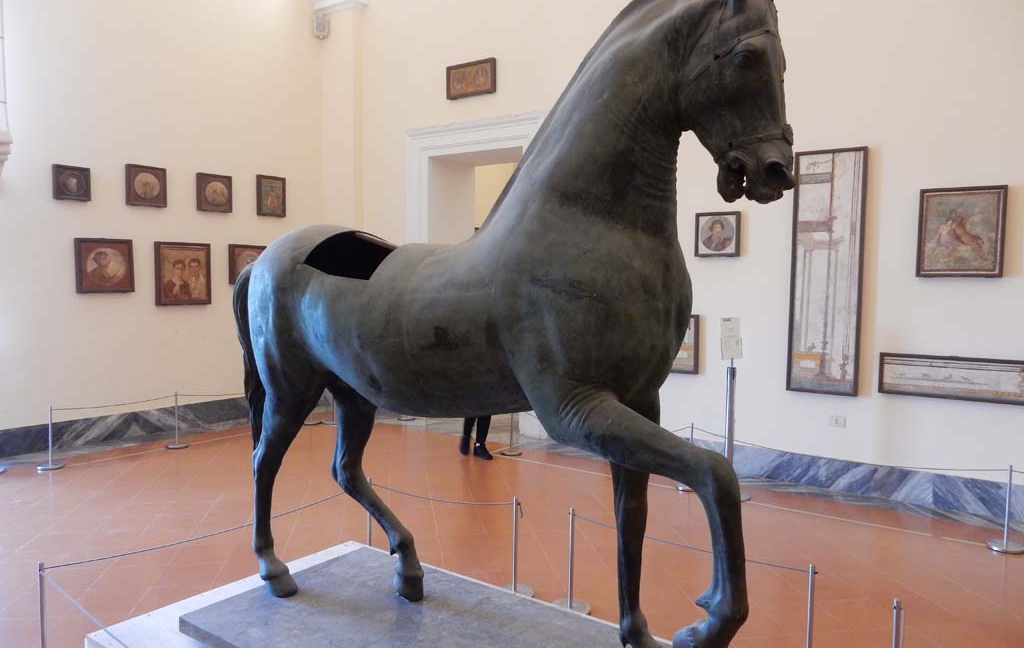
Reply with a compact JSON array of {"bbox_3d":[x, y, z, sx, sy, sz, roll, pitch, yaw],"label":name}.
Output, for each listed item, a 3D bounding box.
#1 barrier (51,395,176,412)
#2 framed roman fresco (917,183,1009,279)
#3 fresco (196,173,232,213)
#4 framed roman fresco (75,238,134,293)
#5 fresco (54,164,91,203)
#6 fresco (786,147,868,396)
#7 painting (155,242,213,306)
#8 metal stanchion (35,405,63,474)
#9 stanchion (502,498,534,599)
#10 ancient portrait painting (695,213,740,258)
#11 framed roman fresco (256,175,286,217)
[{"bbox_3d":[-3.567,0.720,6.678,0.012,0.030,1.067,4,5,42],"label":"barrier"},{"bbox_3d":[3.139,-0.639,5.170,0.518,0.621,0.050,3,5,33],"label":"framed roman fresco"},{"bbox_3d":[-2.931,-1.286,7.295,0.050,0.368,0.351,5,6,38],"label":"fresco"},{"bbox_3d":[-3.744,-0.532,6.816,0.050,0.489,0.483,4,5,40],"label":"framed roman fresco"},{"bbox_3d":[-3.902,-1.247,6.569,0.050,0.297,0.282,4,5,40],"label":"fresco"},{"bbox_3d":[2.245,-0.360,5.271,0.482,1.735,0.050,3,6,34],"label":"fresco"},{"bbox_3d":[-3.274,-0.495,7.386,0.050,0.615,0.538,4,5,40],"label":"painting"},{"bbox_3d":[-3.588,0.889,5.749,0.190,0.502,0.190,-2,5,-32],"label":"metal stanchion"},{"bbox_3d":[0.015,1.082,3.567,0.190,0.502,0.190,0,4,0],"label":"stanchion"},{"bbox_3d":[1.701,-0.739,6.116,0.352,0.362,0.050,3,5,33],"label":"ancient portrait painting"},{"bbox_3d":[-2.626,-1.393,8.096,0.050,0.428,0.321,4,5,40],"label":"framed roman fresco"}]

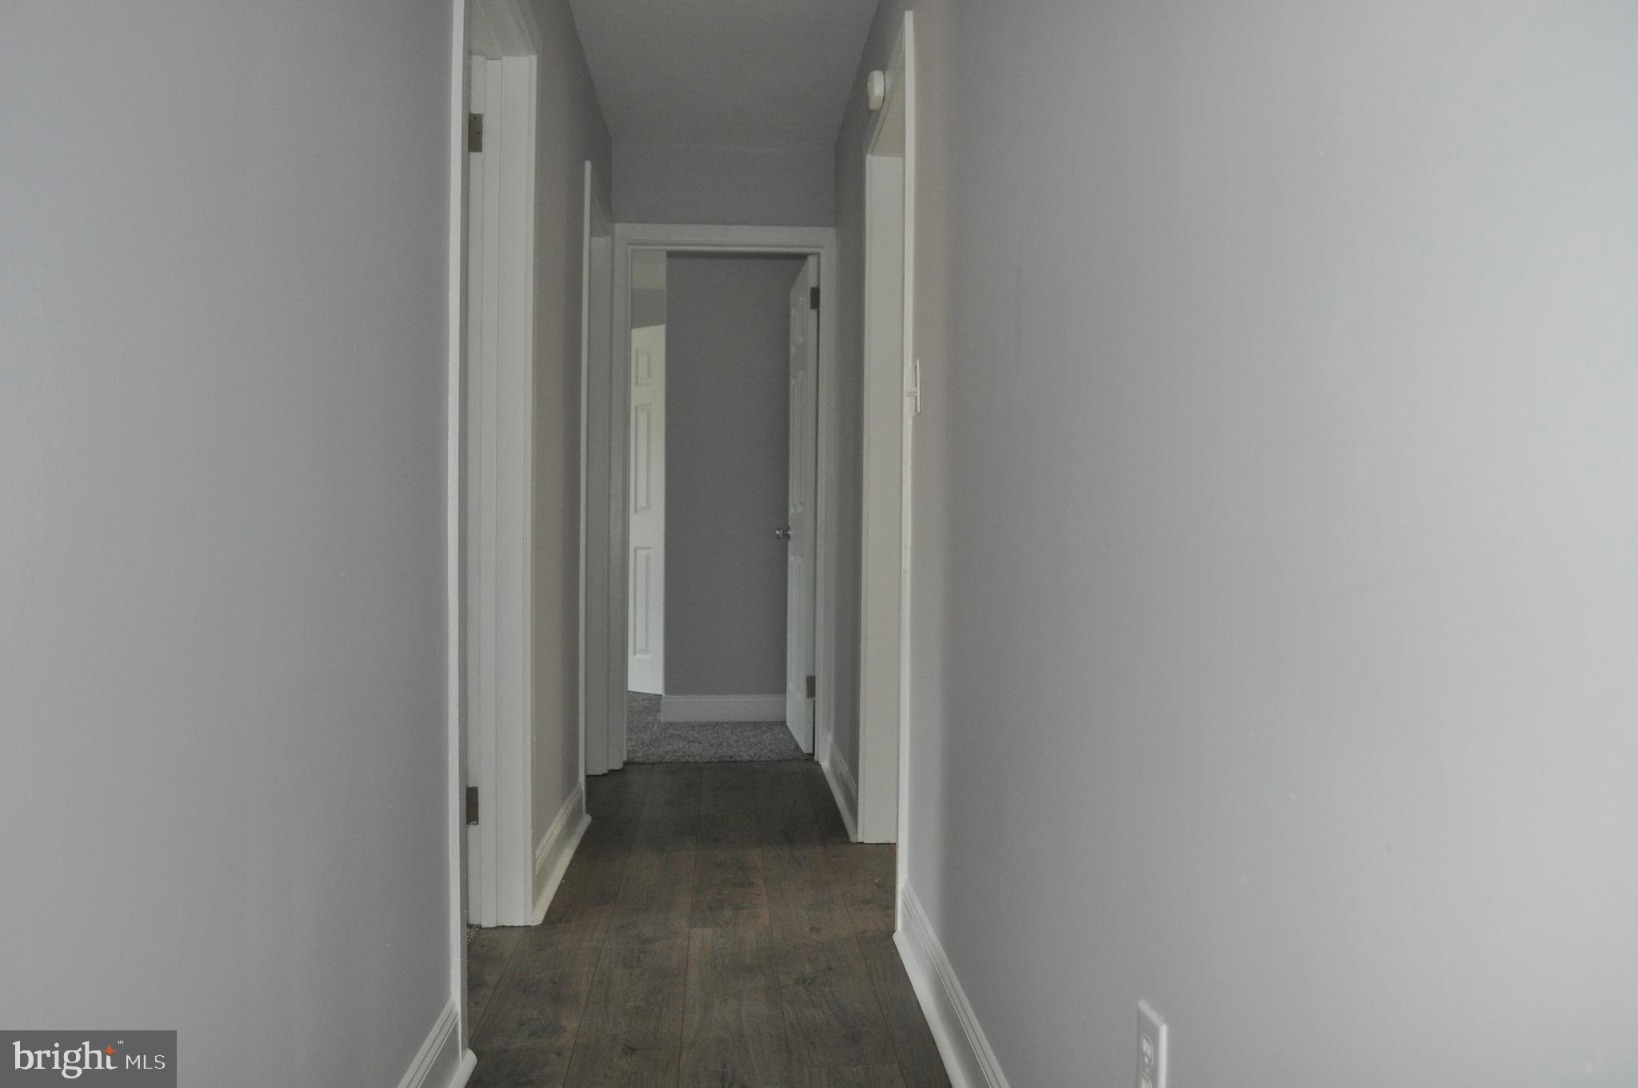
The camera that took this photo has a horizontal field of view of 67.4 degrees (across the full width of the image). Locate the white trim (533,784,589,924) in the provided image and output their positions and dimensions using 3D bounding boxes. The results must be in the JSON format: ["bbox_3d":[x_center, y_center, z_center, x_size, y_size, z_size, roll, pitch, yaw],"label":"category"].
[{"bbox_3d":[-0.709,0.815,3.411,0.043,0.133,1.070,0,1,-4],"label":"white trim"}]

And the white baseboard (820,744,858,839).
[{"bbox_3d":[0.067,0.810,4.279,0.038,0.135,1.240,0,1,-4],"label":"white baseboard"}]

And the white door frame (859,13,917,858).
[{"bbox_3d":[0.225,-0.161,3.238,0.141,2.105,0.895,0,1,-4],"label":"white door frame"}]

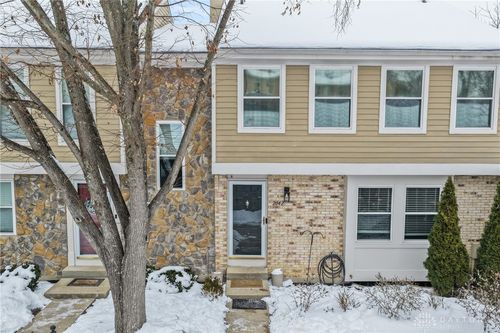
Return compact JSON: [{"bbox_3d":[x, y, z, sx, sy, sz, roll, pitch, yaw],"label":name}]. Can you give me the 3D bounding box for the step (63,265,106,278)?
[{"bbox_3d":[-4.027,2.677,9.831,1.250,0.165,0.320,0,5,-1],"label":"step"}]

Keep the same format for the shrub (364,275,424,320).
[{"bbox_3d":[3.037,2.750,8.188,1.120,0.700,0.850,0,5,-1],"label":"shrub"}]

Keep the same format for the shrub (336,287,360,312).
[{"bbox_3d":[2.117,2.853,8.328,0.470,0.460,0.420,0,5,-1],"label":"shrub"}]

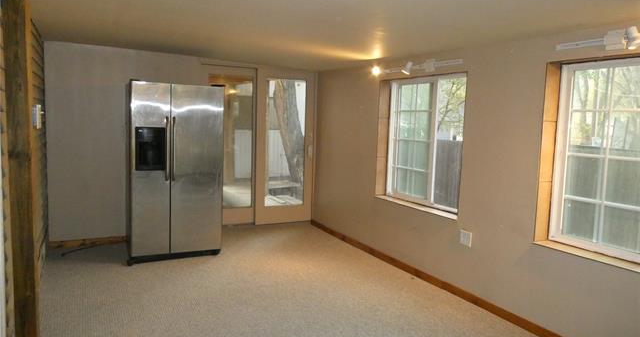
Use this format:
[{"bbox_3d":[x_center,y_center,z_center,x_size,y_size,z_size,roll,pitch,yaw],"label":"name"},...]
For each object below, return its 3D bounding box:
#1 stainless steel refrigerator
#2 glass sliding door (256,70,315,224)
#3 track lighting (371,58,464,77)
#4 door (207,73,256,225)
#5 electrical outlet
[{"bbox_3d":[-1.514,0.020,4.589,0.857,1.722,0.790,-1,6,-26],"label":"stainless steel refrigerator"},{"bbox_3d":[-0.454,-0.283,5.875,0.849,2.029,0.050,-1,6,-27],"label":"glass sliding door"},{"bbox_3d":[0.857,-0.915,4.081,0.130,0.120,1.180,-1,6,-27],"label":"track lighting"},{"bbox_3d":[-1.111,-0.275,5.621,0.745,2.015,0.050,-1,6,-27],"label":"door"},{"bbox_3d":[1.188,0.570,3.607,0.012,0.117,0.117,-1,6,-27],"label":"electrical outlet"}]

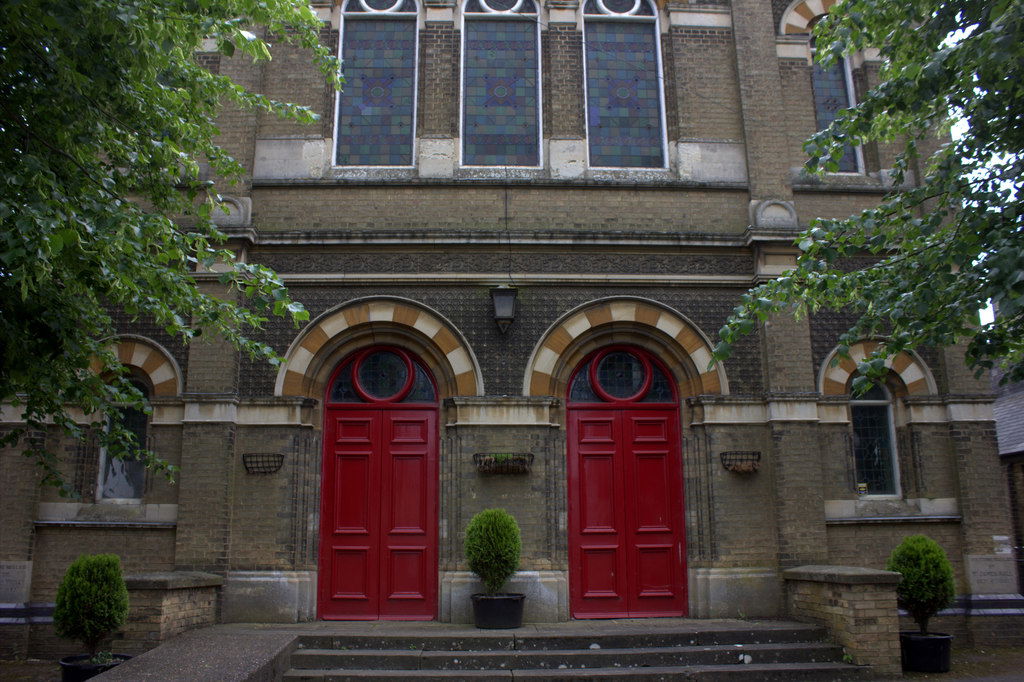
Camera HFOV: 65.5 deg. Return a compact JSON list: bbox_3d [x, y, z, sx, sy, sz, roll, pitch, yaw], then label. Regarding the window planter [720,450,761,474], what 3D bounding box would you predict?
[{"bbox_3d":[2.741,1.458,9.517,0.496,0.254,0.210,0,-13,-2],"label":"window planter"}]

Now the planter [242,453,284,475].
[{"bbox_3d":[-2.926,1.446,9.360,0.485,0.238,0.210,0,-13,-2],"label":"planter"}]

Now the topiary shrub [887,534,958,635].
[{"bbox_3d":[4.438,2.637,8.627,0.693,1.029,0.693,0,-12,-2],"label":"topiary shrub"}]

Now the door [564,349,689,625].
[{"bbox_3d":[1.396,1.681,9.824,1.419,3.289,0.200,0,-13,-2],"label":"door"}]

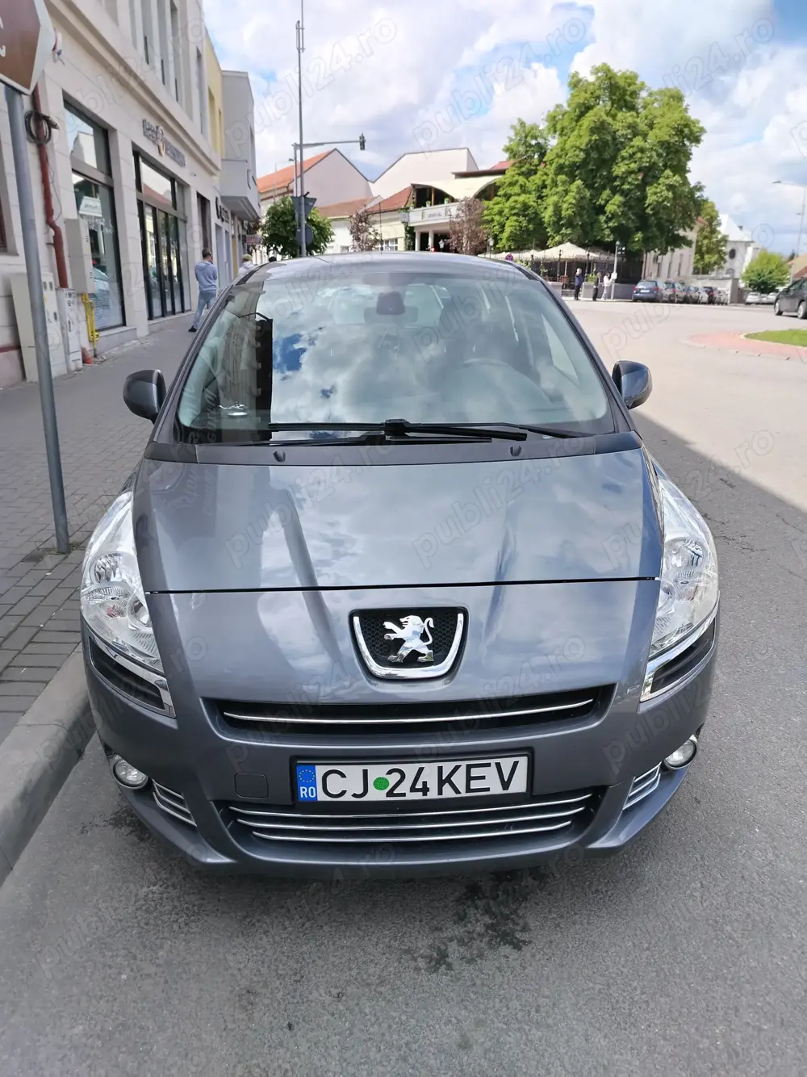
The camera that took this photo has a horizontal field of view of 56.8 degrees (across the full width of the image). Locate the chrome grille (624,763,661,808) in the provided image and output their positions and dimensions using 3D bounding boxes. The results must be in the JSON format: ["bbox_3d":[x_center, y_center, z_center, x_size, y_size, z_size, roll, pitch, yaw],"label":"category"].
[{"bbox_3d":[0.588,0.602,1.836,0.140,0.080,0.050,-13,24,-29],"label":"chrome grille"}]

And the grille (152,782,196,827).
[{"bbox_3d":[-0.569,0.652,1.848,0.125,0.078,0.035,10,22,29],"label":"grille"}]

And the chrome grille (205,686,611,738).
[{"bbox_3d":[0.026,0.402,1.717,0.912,0.072,0.095,-2,19,-3],"label":"chrome grille"}]

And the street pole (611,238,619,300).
[{"bbox_3d":[11.864,-15.106,41.865,0.220,3.204,0.220,0,19,0],"label":"street pole"}]

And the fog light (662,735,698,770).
[{"bbox_3d":[0.736,0.558,1.972,0.095,0.085,0.060,-7,20,-16],"label":"fog light"}]

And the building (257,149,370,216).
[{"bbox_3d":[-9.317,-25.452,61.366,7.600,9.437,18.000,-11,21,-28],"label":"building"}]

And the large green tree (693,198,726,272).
[{"bbox_3d":[31.289,-29.645,76.410,3.787,9.638,3.787,9,21,20],"label":"large green tree"}]

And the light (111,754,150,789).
[{"bbox_3d":[-0.707,0.598,1.927,0.095,0.085,0.060,4,20,12],"label":"light"}]

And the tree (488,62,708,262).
[{"bbox_3d":[12.132,-23.016,48.731,14.438,13.755,12.994,6,20,12],"label":"tree"}]

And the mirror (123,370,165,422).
[{"bbox_3d":[-0.980,-0.560,2.913,0.190,0.185,0.130,-2,20,-2],"label":"mirror"}]

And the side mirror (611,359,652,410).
[{"bbox_3d":[0.877,-0.612,2.970,0.190,0.185,0.130,-2,20,-2],"label":"side mirror"}]

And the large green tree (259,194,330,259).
[{"bbox_3d":[-5.183,-14.178,36.371,3.500,4.700,3.500,0,19,0],"label":"large green tree"}]

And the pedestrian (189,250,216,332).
[{"bbox_3d":[-4.453,-5.511,16.716,0.520,1.730,0.550,2,19,2],"label":"pedestrian"}]

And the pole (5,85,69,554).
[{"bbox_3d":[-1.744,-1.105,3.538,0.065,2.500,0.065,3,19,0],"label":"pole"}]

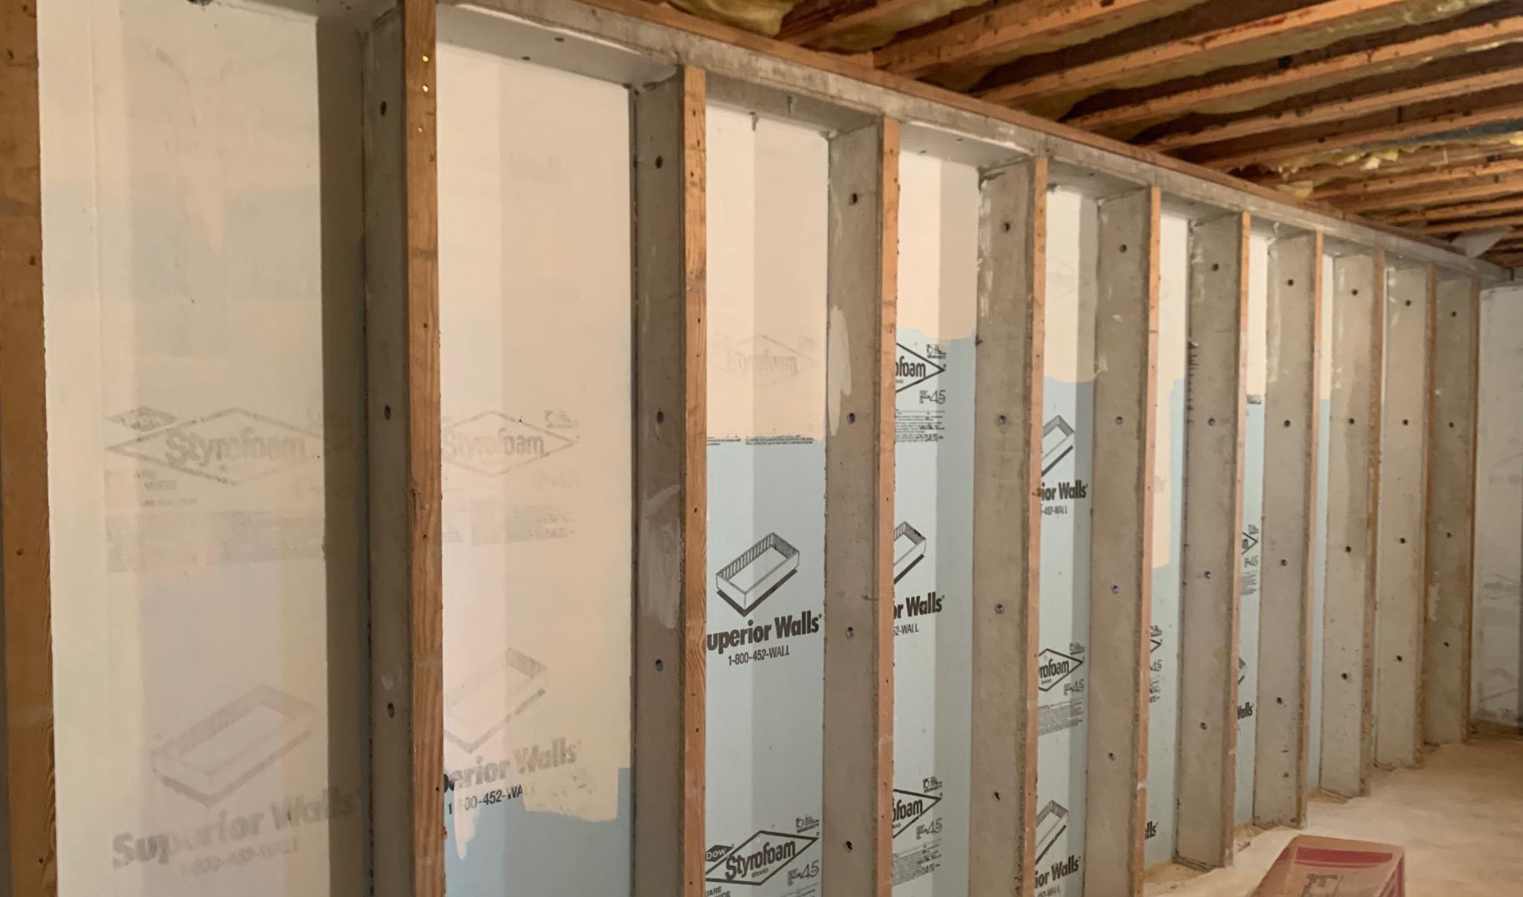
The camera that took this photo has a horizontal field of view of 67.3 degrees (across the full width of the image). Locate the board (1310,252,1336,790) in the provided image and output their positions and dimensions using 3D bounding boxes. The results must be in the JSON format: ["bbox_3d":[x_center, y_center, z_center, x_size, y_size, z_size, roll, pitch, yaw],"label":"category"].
[{"bbox_3d":[2.234,0.337,4.816,0.550,2.320,0.060,-1,2,-41],"label":"board"}]

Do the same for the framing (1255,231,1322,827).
[{"bbox_3d":[2.085,0.321,4.523,0.063,2.315,0.180,-1,2,-41],"label":"framing"}]

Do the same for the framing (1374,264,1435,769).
[{"bbox_3d":[3.001,0.308,5.327,0.063,2.315,0.180,-1,2,-41],"label":"framing"}]

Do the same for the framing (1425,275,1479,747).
[{"bbox_3d":[3.459,0.302,5.729,0.063,2.315,0.180,-1,2,-41],"label":"framing"}]

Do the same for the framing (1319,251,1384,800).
[{"bbox_3d":[2.543,0.314,4.925,0.063,2.315,0.180,-1,2,-41],"label":"framing"}]

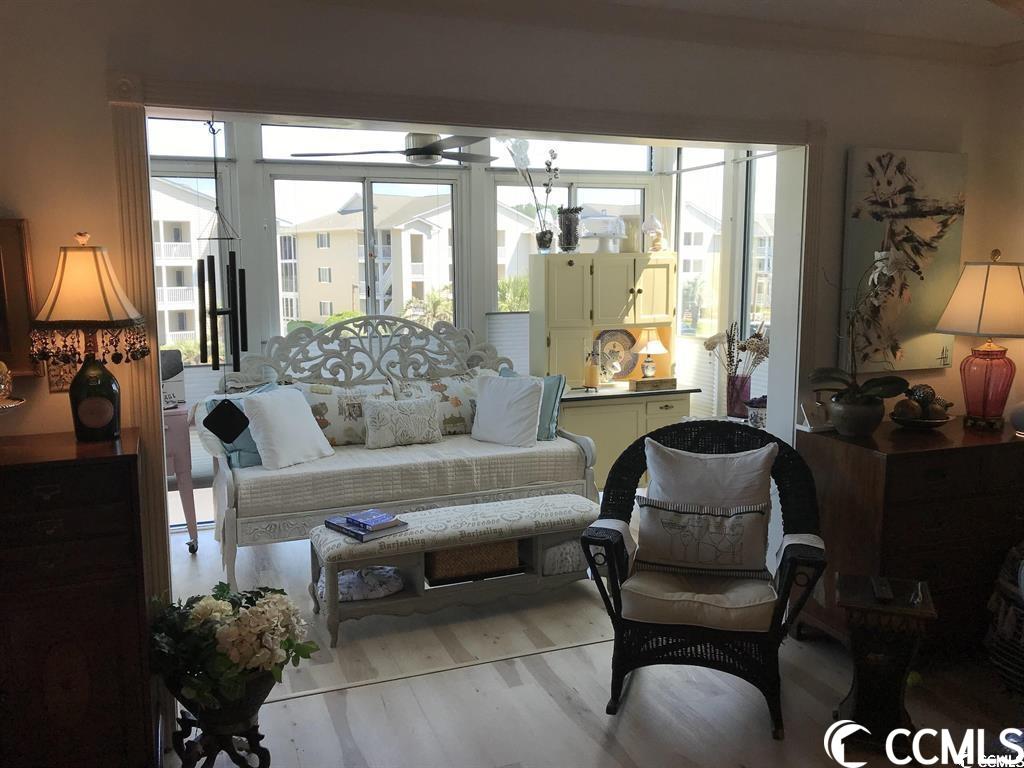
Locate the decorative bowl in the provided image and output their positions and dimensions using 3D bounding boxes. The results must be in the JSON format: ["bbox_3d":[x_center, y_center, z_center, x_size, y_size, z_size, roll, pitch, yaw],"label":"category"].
[{"bbox_3d":[1.790,0.166,3.630,0.280,0.050,0.280,0,8,0],"label":"decorative bowl"}]

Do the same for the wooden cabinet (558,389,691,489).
[{"bbox_3d":[0.646,0.438,5.612,1.040,0.820,0.600,-3,8,-21],"label":"wooden cabinet"}]

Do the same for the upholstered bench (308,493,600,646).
[{"bbox_3d":[-0.270,0.851,3.954,1.305,0.460,0.430,-3,8,-21],"label":"upholstered bench"}]

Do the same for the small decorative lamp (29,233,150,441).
[{"bbox_3d":[-1.214,-0.137,2.386,0.350,0.600,0.350,-3,8,-21],"label":"small decorative lamp"}]

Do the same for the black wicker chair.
[{"bbox_3d":[0.746,0.682,3.211,0.800,0.990,0.850,2,8,17],"label":"black wicker chair"}]

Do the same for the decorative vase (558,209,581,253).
[{"bbox_3d":[0.378,-1.002,5.442,0.140,0.285,0.140,0,8,0],"label":"decorative vase"}]

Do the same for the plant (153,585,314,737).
[{"bbox_3d":[-0.814,0.802,2.421,0.460,0.430,0.440,-3,8,-21],"label":"plant"}]

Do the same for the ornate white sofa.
[{"bbox_3d":[-0.667,0.289,4.875,2.080,1.325,1.080,-3,8,-21],"label":"ornate white sofa"}]

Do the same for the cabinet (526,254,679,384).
[{"bbox_3d":[0.617,-0.434,5.602,0.970,0.870,0.280,-3,8,-21],"label":"cabinet"}]

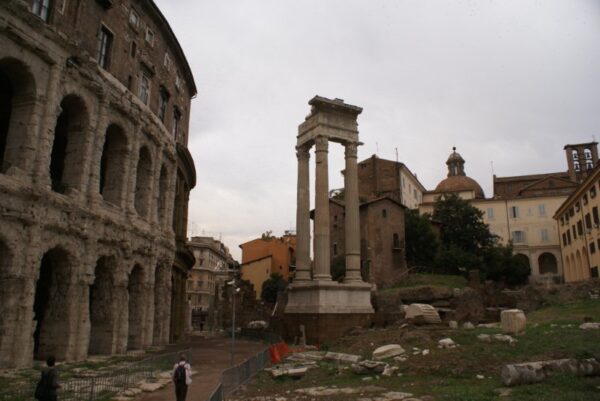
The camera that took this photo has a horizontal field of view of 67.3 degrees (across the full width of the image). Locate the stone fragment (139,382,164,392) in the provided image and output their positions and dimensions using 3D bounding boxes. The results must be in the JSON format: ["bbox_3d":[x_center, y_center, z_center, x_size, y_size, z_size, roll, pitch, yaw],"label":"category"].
[{"bbox_3d":[-5.258,6.571,15.958,1.000,0.280,0.800,5,-13,-19],"label":"stone fragment"}]

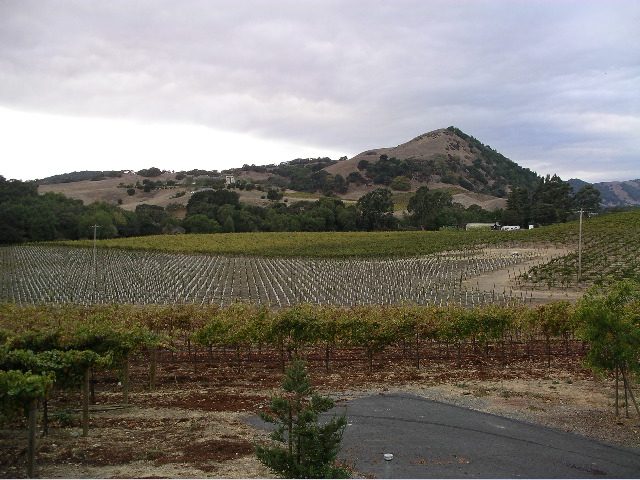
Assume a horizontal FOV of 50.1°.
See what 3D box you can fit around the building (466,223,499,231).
[{"bbox_3d":[74.230,-5.620,310.000,13.800,4.400,8.500,1,2,32],"label":"building"}]

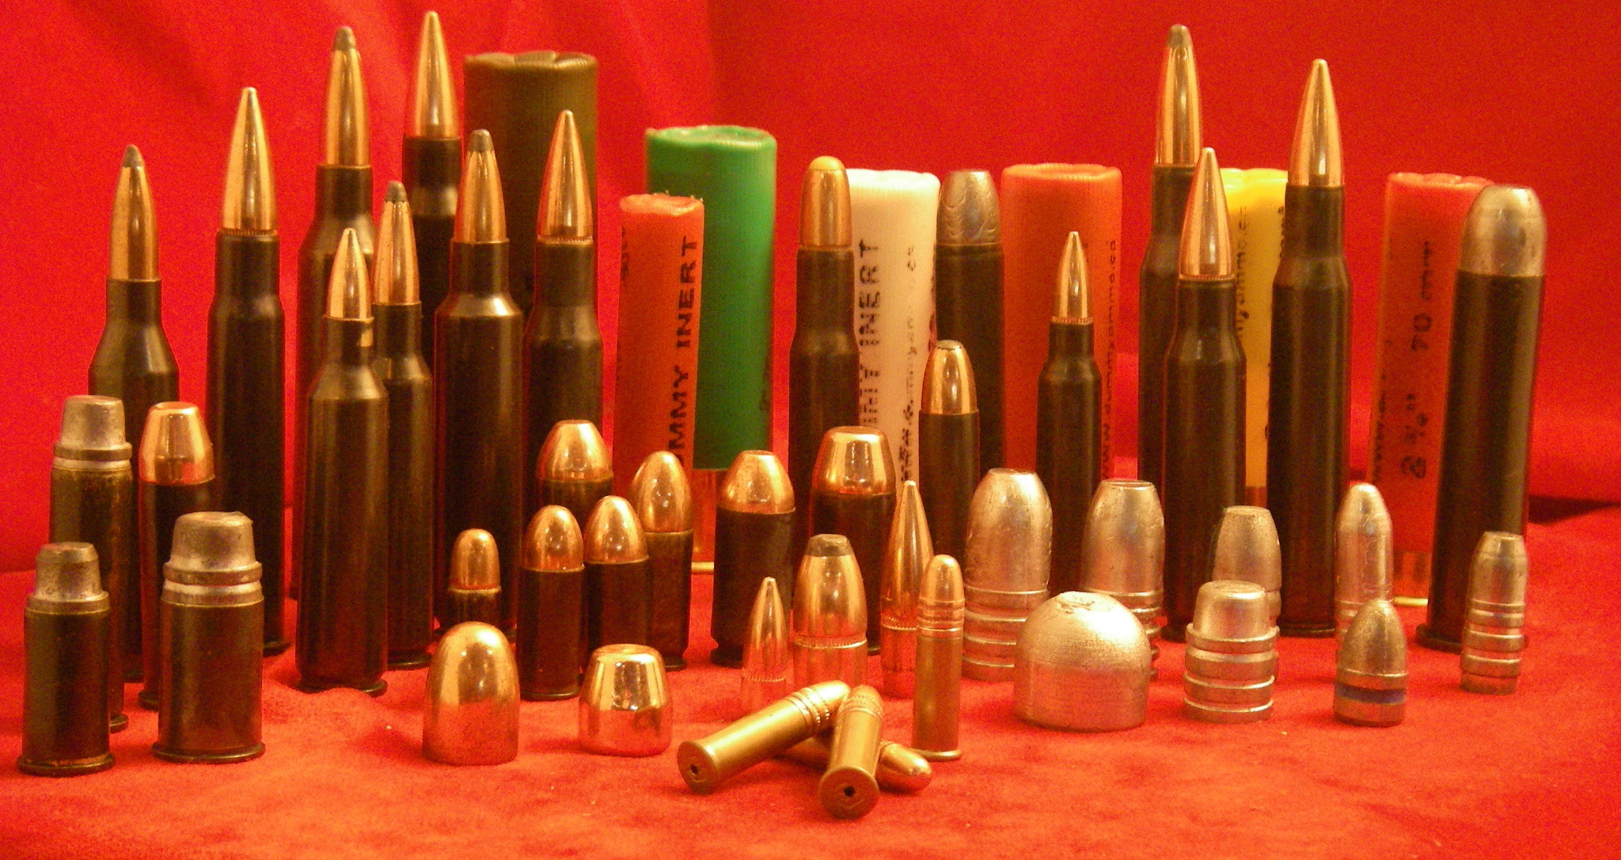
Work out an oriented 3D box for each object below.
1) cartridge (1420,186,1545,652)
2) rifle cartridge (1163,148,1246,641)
[{"bbox_3d":[0.096,-0.002,0.551,0.015,0.065,0.015,3,9,0],"label":"cartridge"},{"bbox_3d":[0.057,-0.005,0.561,0.012,0.071,0.012,0,8,0],"label":"rifle cartridge"}]

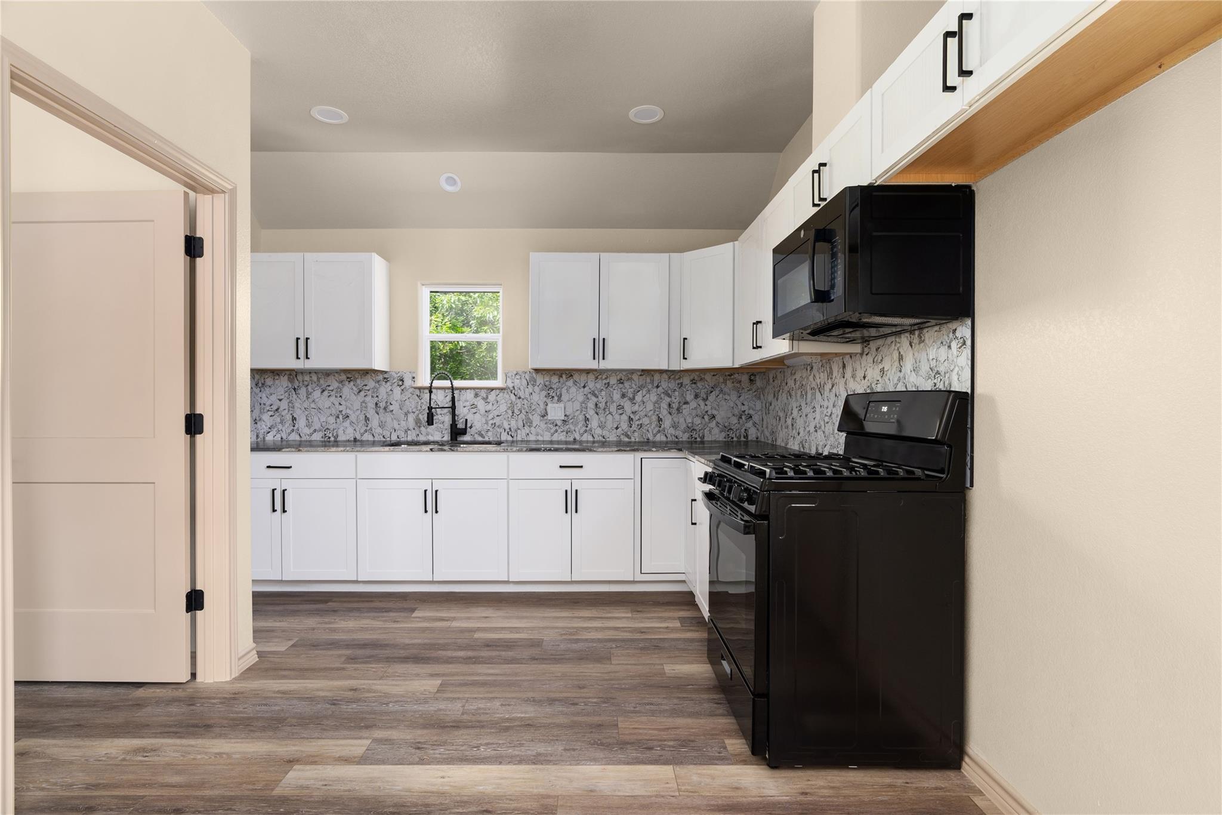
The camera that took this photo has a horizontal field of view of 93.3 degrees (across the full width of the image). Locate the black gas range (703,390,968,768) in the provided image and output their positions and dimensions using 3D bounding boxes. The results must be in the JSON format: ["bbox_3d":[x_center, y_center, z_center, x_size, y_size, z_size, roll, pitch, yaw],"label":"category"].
[{"bbox_3d":[0.765,0.547,2.225,0.730,1.210,0.755,0,0,-1],"label":"black gas range"}]

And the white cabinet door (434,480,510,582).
[{"bbox_3d":[-0.847,0.737,3.493,0.451,0.612,0.025,0,0,0],"label":"white cabinet door"}]

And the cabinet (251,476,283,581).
[{"bbox_3d":[-2.216,0.733,3.733,0.462,0.620,0.540,0,0,-1],"label":"cabinet"}]

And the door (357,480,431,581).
[{"bbox_3d":[-1.303,0.737,3.493,0.449,0.612,0.025,0,0,0],"label":"door"}]

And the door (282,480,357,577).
[{"bbox_3d":[-1.760,0.735,3.493,0.449,0.609,0.025,0,0,0],"label":"door"}]

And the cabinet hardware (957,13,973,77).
[{"bbox_3d":[0.809,-0.823,1.311,0.036,0.143,0.014,0,0,-1],"label":"cabinet hardware"}]

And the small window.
[{"bbox_3d":[-1.061,-0.516,4.137,0.585,0.730,0.080,0,0,-1],"label":"small window"}]

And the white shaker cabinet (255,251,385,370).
[{"bbox_3d":[-2.007,-0.636,3.906,0.900,0.763,0.305,0,0,-1],"label":"white shaker cabinet"}]

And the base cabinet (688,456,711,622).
[{"bbox_3d":[0.784,0.688,2.899,0.630,0.810,0.570,0,0,-1],"label":"base cabinet"}]

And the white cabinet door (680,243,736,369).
[{"bbox_3d":[0.615,-0.635,3.683,0.405,0.765,0.030,1,1,44],"label":"white cabinet door"}]

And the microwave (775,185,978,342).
[{"bbox_3d":[0.921,-0.494,2.197,0.415,0.415,0.755,0,0,-1],"label":"microwave"}]

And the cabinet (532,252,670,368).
[{"bbox_3d":[-0.075,-0.637,3.953,0.927,0.765,0.305,0,0,-1],"label":"cabinet"}]

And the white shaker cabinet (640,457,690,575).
[{"bbox_3d":[0.314,0.663,3.811,0.290,0.715,0.565,0,0,-1],"label":"white shaker cabinet"}]

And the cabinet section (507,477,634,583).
[{"bbox_3d":[-0.237,0.735,3.740,0.755,0.615,0.520,0,0,0],"label":"cabinet section"}]

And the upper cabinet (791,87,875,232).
[{"bbox_3d":[0.965,-0.854,2.186,0.330,0.305,0.755,0,0,-1],"label":"upper cabinet"}]

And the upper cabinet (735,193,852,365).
[{"bbox_3d":[0.944,-0.628,3.032,0.330,0.769,0.935,0,0,-1],"label":"upper cabinet"}]

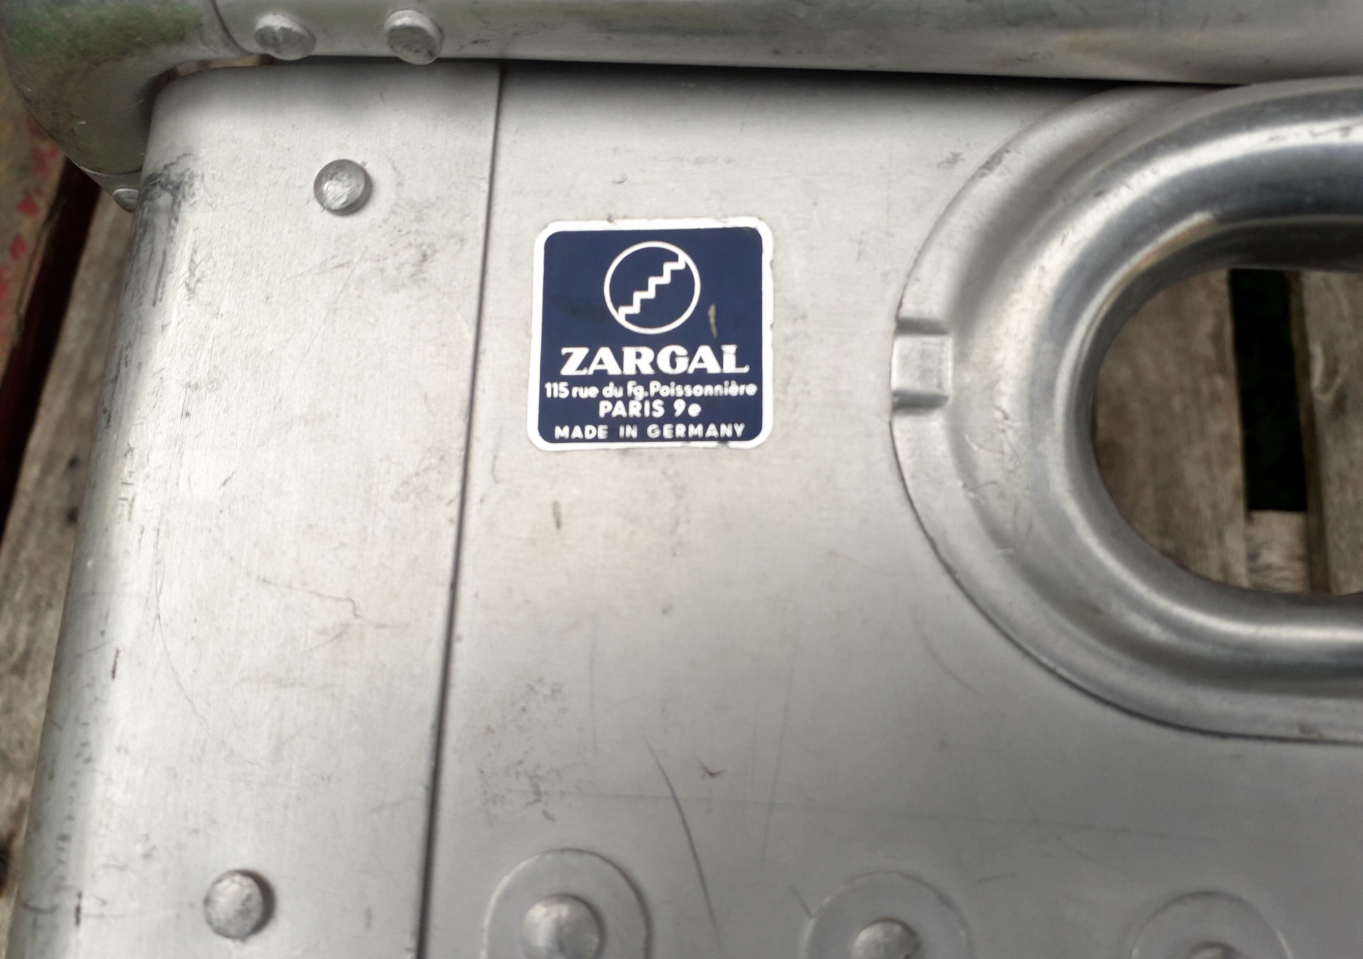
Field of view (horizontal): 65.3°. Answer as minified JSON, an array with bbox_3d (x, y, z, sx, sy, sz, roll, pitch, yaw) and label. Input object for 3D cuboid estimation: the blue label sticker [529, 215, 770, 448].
[{"bbox_3d":[-0.004,-0.021,0.154,0.035,0.001,0.035,0,77,4],"label":"blue label sticker"}]

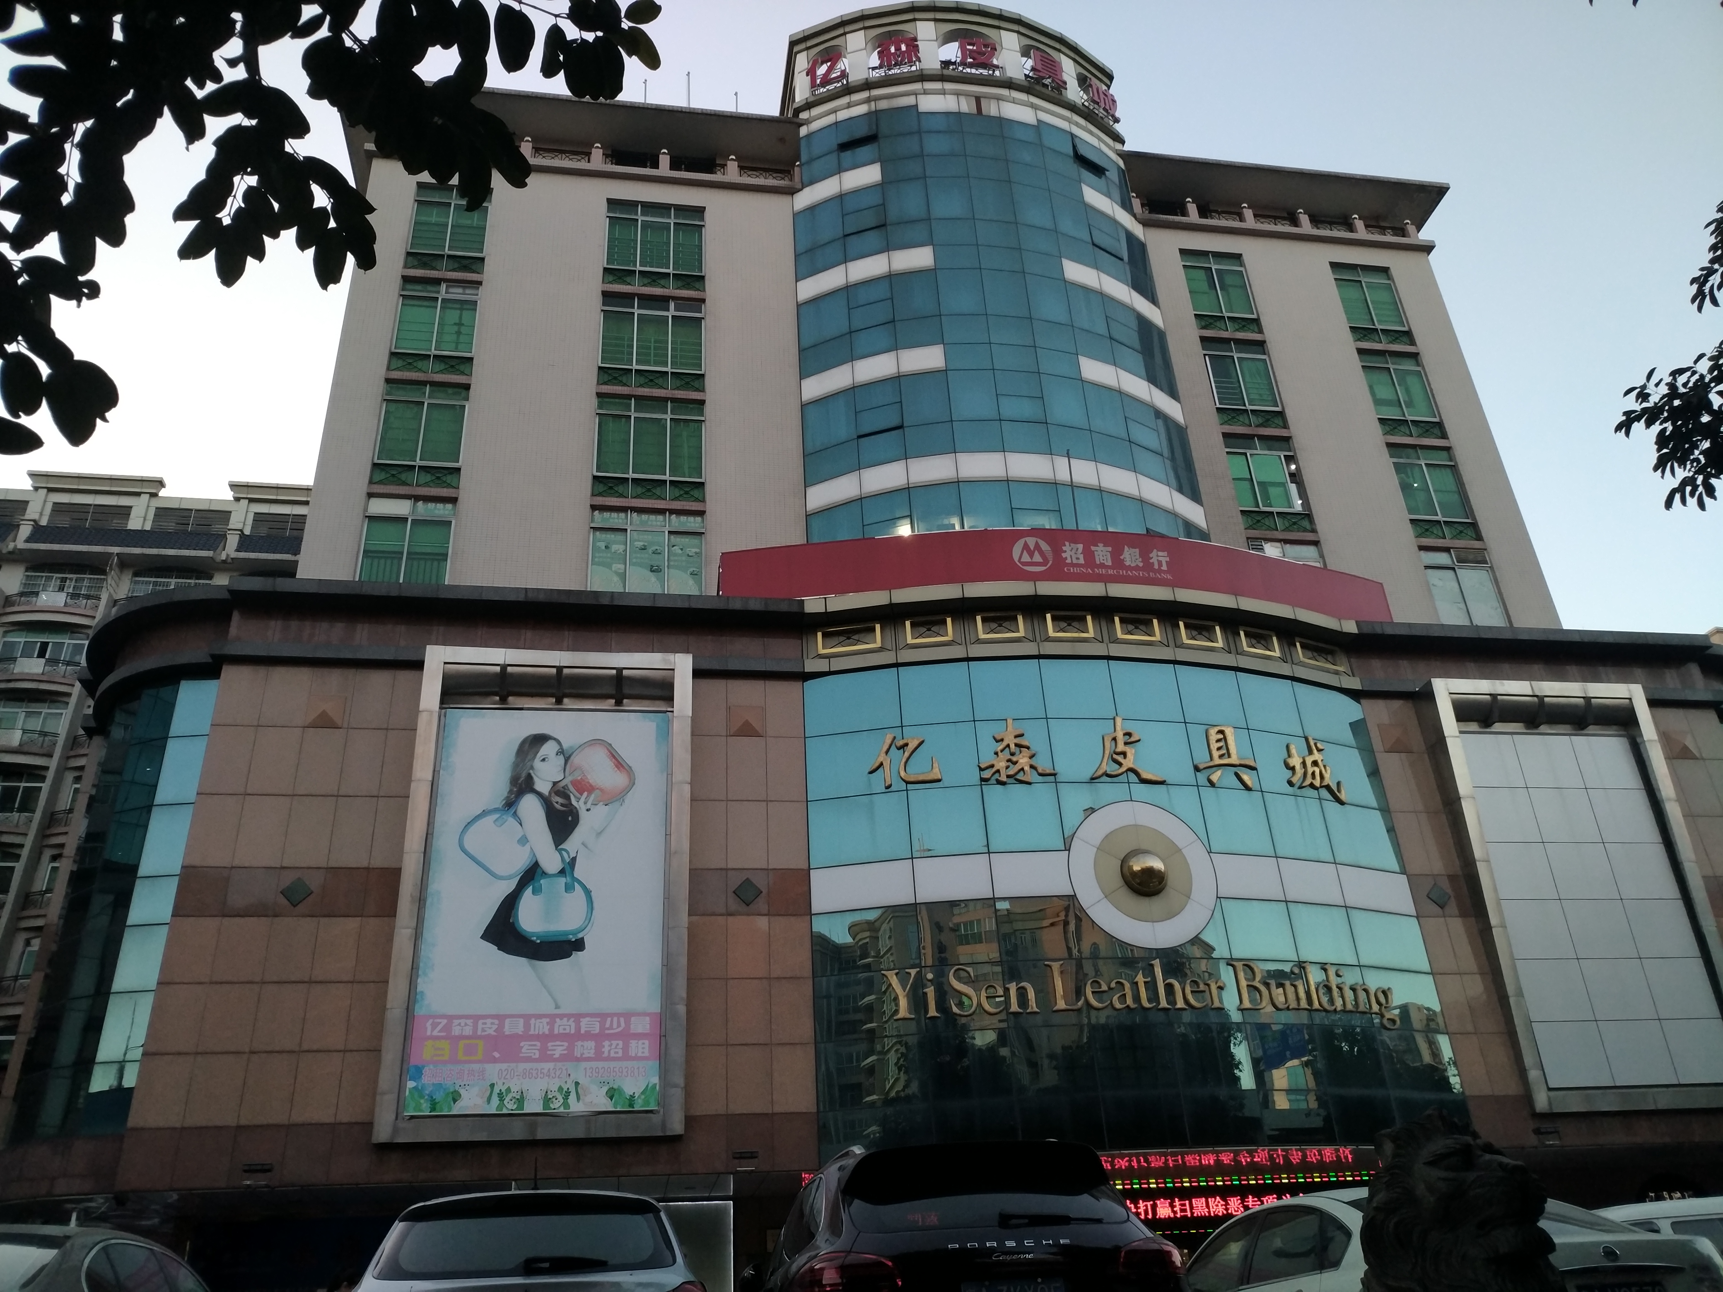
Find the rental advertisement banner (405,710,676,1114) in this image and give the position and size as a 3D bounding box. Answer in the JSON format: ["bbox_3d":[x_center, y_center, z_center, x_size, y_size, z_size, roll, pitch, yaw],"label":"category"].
[{"bbox_3d":[-5.083,4.056,21.758,3.757,6.647,0.109,2,-29,-9],"label":"rental advertisement banner"}]

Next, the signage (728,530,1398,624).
[{"bbox_3d":[4.245,-1.365,26.154,13.843,1.199,1.417,2,-29,-9],"label":"signage"}]

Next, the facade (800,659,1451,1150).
[{"bbox_3d":[4.721,4.199,22.990,11.070,8.448,1.264,2,-29,-9],"label":"facade"}]

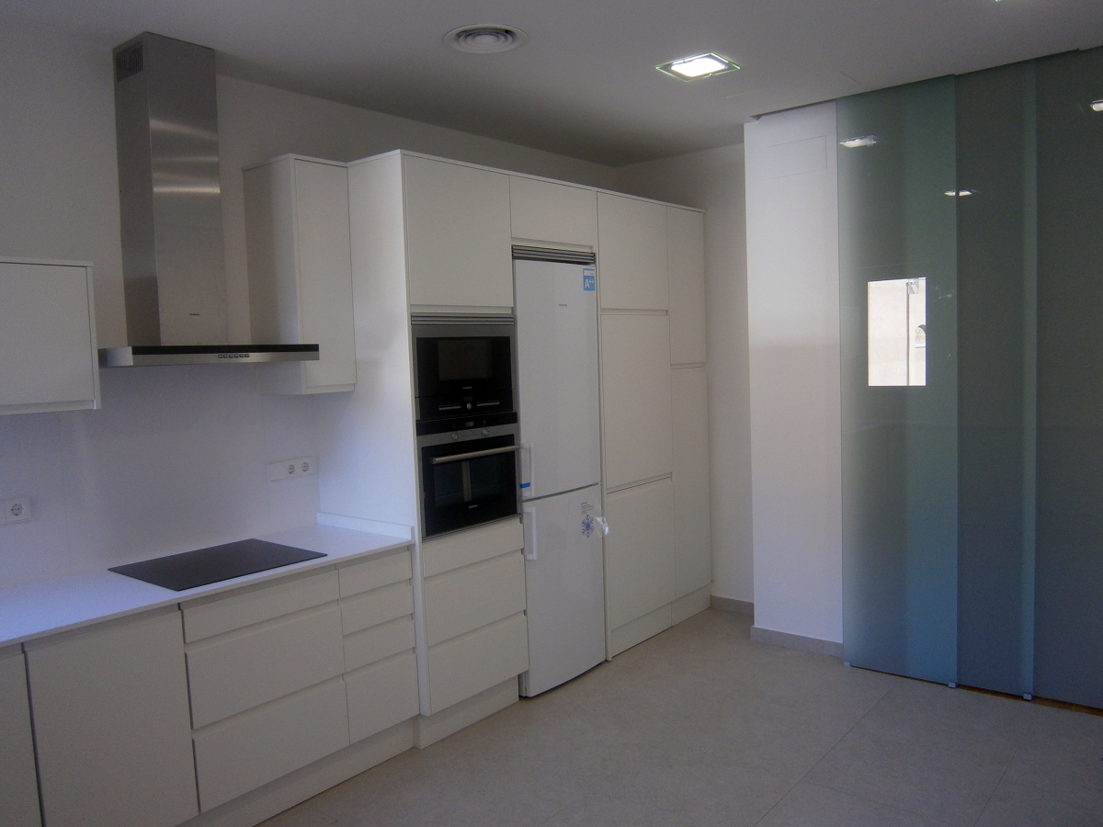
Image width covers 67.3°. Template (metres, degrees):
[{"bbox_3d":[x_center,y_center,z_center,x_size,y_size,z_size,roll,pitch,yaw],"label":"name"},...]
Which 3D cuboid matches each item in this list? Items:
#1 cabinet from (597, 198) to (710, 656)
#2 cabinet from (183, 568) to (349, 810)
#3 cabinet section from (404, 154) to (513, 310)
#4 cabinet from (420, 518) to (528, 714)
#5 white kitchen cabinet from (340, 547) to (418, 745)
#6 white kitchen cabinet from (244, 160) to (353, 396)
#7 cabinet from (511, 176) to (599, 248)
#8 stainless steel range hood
[{"bbox_3d":[0.365,0.040,4.870,0.650,2.426,1.068,2,6,41],"label":"cabinet"},{"bbox_3d":[-1.210,0.947,3.126,0.610,0.684,0.593,2,6,41],"label":"cabinet"},{"bbox_3d":[-0.598,-0.751,3.688,0.600,0.602,0.596,1,5,40],"label":"cabinet section"},{"bbox_3d":[-0.566,0.846,3.821,0.650,0.735,0.603,2,6,41],"label":"cabinet"},{"bbox_3d":[-0.904,0.910,3.478,0.610,0.684,0.343,2,6,41],"label":"white kitchen cabinet"},{"bbox_3d":[-1.056,-0.562,3.504,0.349,0.945,0.268,2,6,41],"label":"white kitchen cabinet"},{"bbox_3d":[-0.225,-0.940,4.151,0.650,0.311,0.627,2,6,41],"label":"cabinet"},{"bbox_3d":[-1.333,-0.772,3.056,0.504,1.173,0.696,2,6,41],"label":"stainless steel range hood"}]

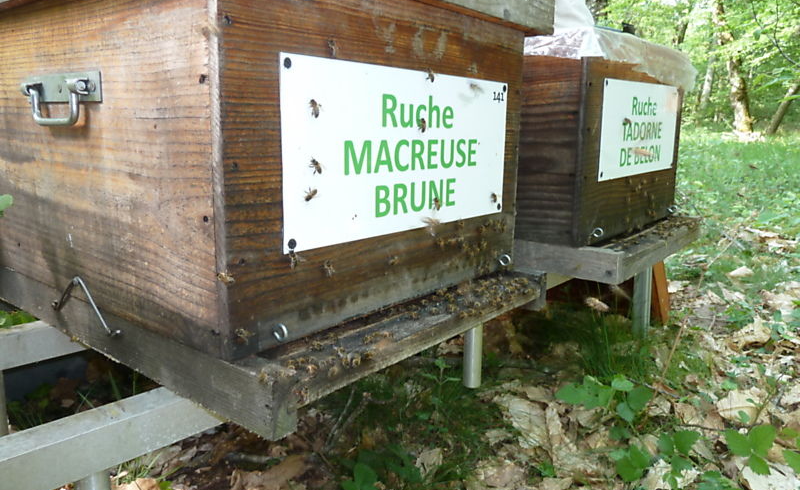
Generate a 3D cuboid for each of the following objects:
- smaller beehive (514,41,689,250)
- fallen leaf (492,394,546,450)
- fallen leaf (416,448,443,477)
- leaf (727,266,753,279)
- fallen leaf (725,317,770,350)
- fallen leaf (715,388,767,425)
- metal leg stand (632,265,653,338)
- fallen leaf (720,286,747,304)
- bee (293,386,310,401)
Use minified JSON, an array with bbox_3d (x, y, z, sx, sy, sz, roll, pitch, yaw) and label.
[{"bbox_3d":[0.218,-0.195,1.160,0.510,0.275,0.440,9,15,41],"label":"smaller beehive"},{"bbox_3d":[0.166,0.244,0.806,0.063,0.030,0.103,-2,12,-15],"label":"fallen leaf"},{"bbox_3d":[0.036,0.267,0.711,0.032,0.018,0.036,1,12,-1],"label":"fallen leaf"},{"bbox_3d":[0.998,0.081,1.698,0.080,0.030,0.070,6,13,31],"label":"leaf"},{"bbox_3d":[0.711,0.179,1.182,0.098,0.038,0.090,6,13,32],"label":"fallen leaf"},{"bbox_3d":[0.526,0.247,0.894,0.068,0.022,0.078,7,13,27],"label":"fallen leaf"},{"bbox_3d":[0.523,0.113,1.238,0.034,0.175,0.034,9,15,41],"label":"metal leg stand"},{"bbox_3d":[0.849,0.126,1.471,0.070,0.030,0.065,6,13,30],"label":"fallen leaf"},{"bbox_3d":[-0.073,0.110,0.426,0.013,0.009,0.009,-4,13,-25],"label":"bee"}]

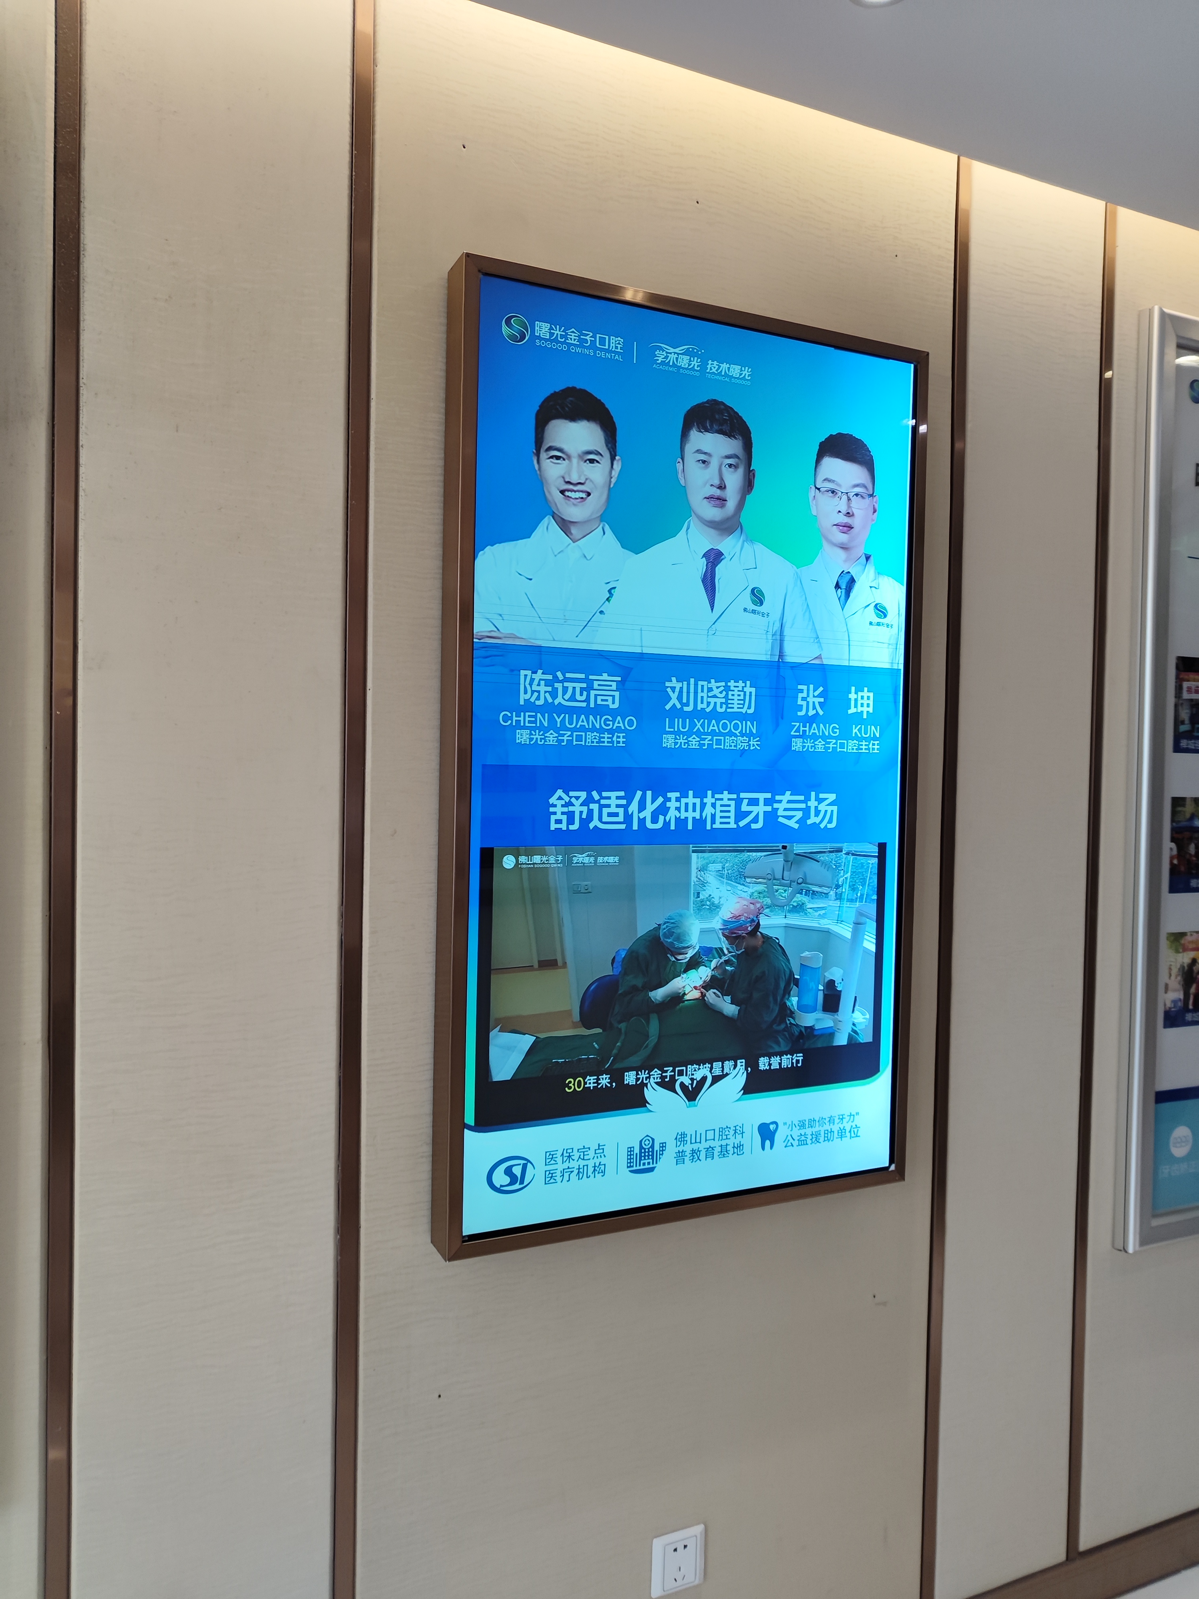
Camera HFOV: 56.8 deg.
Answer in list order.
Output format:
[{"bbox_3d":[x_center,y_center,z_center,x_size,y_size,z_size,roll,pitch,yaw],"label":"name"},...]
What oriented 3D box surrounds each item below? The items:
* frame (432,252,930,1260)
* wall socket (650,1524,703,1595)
[{"bbox_3d":[0.138,-0.044,1.561,0.726,1.258,0.066,0,2,-24],"label":"frame"},{"bbox_3d":[0.116,1.116,1.623,0.086,0.086,0.010,0,2,-24],"label":"wall socket"}]

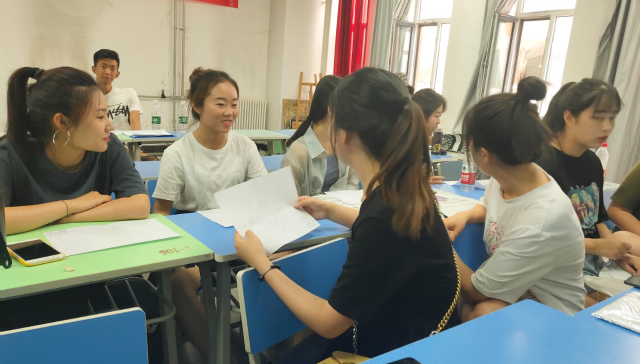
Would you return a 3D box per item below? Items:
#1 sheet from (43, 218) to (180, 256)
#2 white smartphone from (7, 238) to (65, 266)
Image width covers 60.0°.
[{"bbox_3d":[-0.548,0.143,1.487,0.297,0.003,0.210,-6,16,-39],"label":"sheet"},{"bbox_3d":[-0.676,0.167,1.317,0.080,0.010,0.157,-8,17,-44],"label":"white smartphone"}]

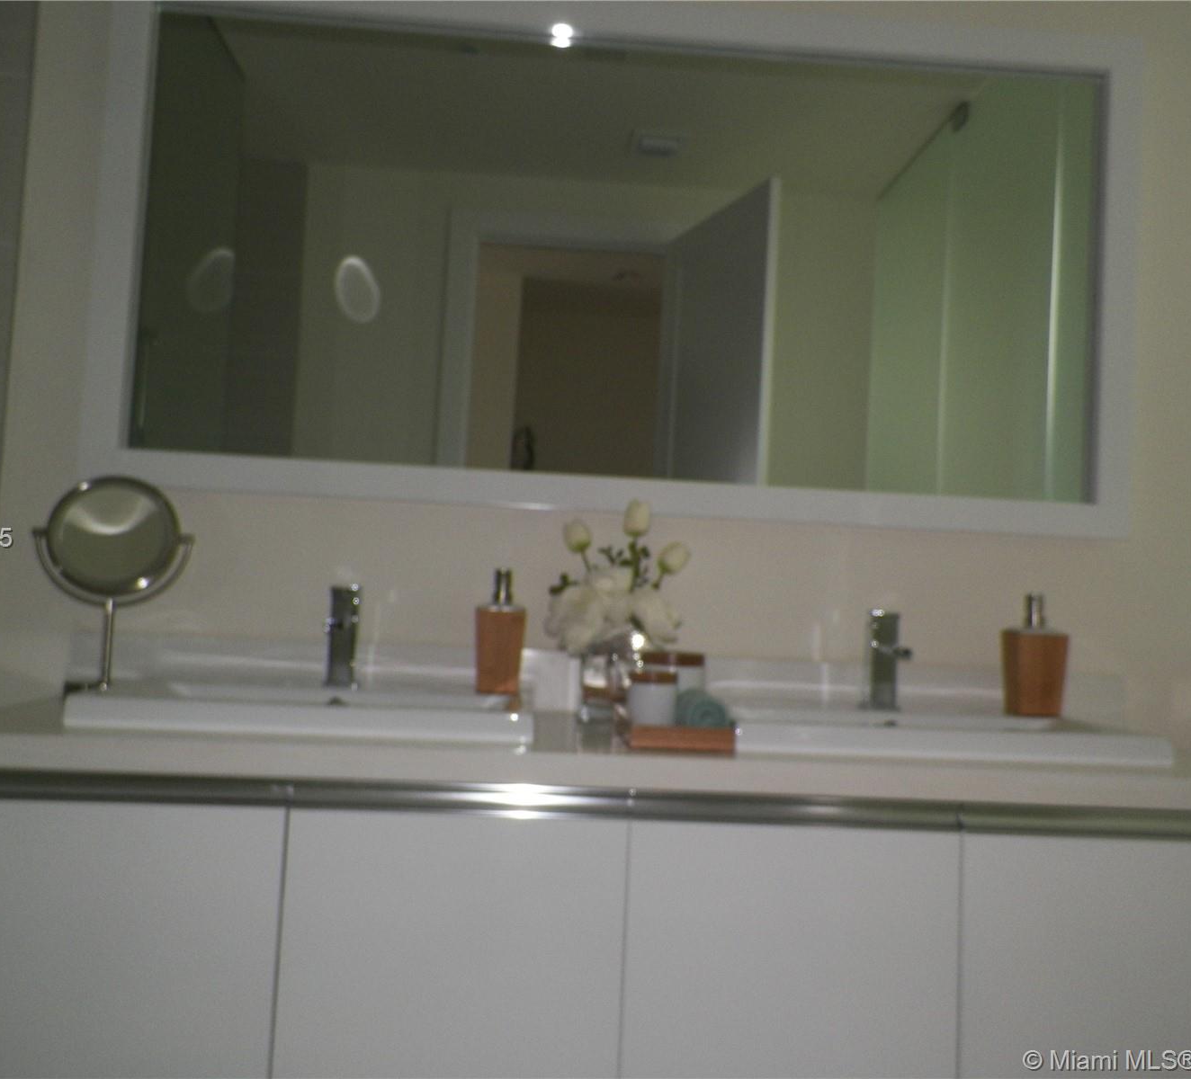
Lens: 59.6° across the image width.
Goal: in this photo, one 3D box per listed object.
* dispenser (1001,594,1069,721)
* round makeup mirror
[{"bbox_3d":[0.701,0.184,1.661,0.074,0.194,0.070,3,-4,-3],"label":"dispenser"},{"bbox_3d":[-0.755,0.074,1.621,0.251,0.344,0.125,3,-4,-3],"label":"round makeup mirror"}]

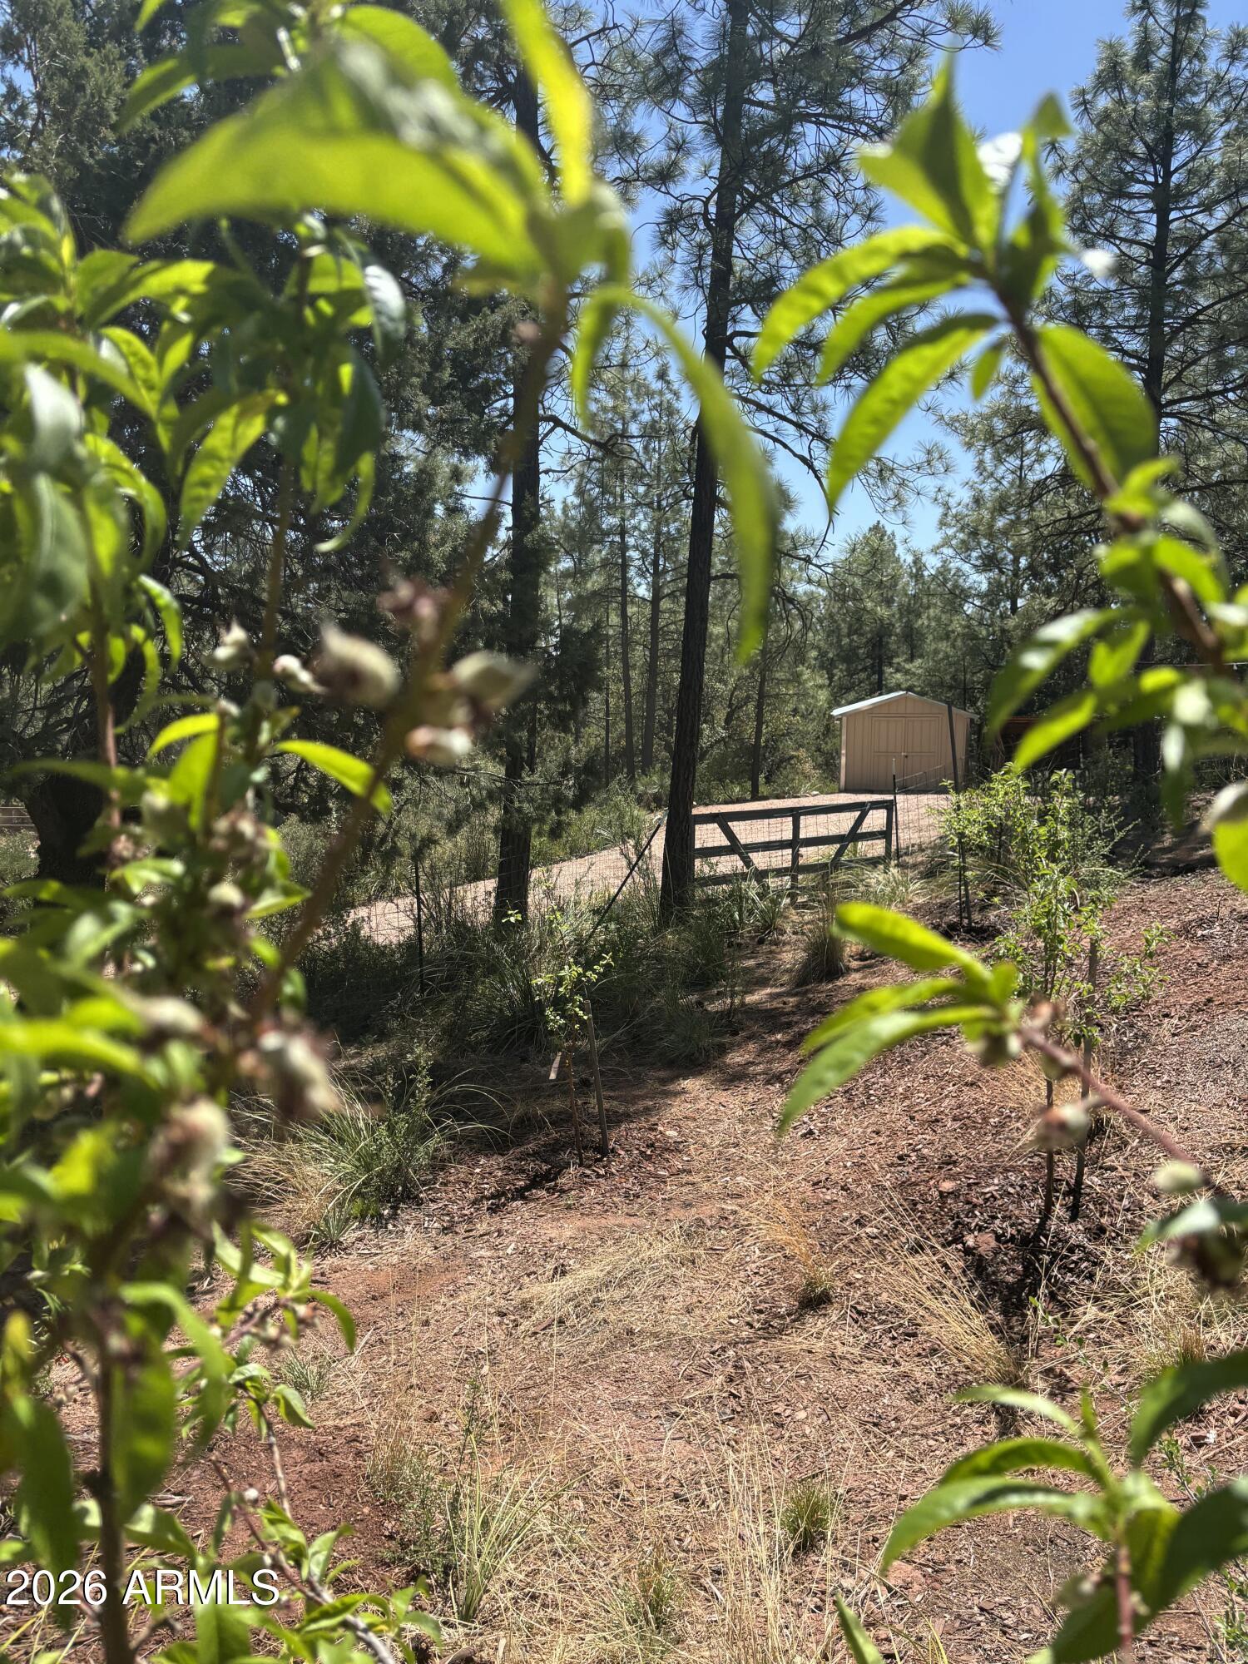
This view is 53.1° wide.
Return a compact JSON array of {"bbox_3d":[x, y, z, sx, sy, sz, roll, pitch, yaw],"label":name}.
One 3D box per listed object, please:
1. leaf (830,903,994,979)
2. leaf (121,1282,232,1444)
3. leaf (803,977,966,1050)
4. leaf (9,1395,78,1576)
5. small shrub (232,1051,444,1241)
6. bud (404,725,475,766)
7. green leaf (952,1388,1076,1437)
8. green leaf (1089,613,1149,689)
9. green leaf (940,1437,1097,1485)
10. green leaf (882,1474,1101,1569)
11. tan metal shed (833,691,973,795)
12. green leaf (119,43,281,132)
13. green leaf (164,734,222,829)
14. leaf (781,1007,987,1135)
[{"bbox_3d":[0.105,0.041,0.460,0.060,0.018,0.018,22,0,0],"label":"leaf"},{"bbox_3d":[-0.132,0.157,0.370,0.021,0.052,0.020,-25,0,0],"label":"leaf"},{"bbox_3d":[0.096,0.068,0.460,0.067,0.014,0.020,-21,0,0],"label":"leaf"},{"bbox_3d":[-0.190,0.216,0.410,0.017,0.063,0.014,-11,0,0],"label":"leaf"},{"bbox_3d":[-1.284,1.444,5.700,0.880,0.740,0.800,2,5,0],"label":"small shrub"},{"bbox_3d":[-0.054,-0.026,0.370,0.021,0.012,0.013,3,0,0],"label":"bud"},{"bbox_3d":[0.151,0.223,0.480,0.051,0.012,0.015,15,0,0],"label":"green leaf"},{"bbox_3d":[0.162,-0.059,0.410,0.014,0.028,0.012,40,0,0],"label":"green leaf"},{"bbox_3d":[0.151,0.241,0.480,0.062,0.017,0.020,1,6,0],"label":"green leaf"},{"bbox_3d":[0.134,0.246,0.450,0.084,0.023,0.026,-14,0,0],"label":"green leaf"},{"bbox_3d":[7.245,-2.357,32.724,3.500,2.500,3.600,2,5,9],"label":"tan metal shed"},{"bbox_3d":[-0.186,-0.328,0.550,0.080,0.019,0.021,-25,0,0],"label":"green leaf"},{"bbox_3d":[-0.172,-0.021,0.500,0.016,0.040,0.015,22,0,0],"label":"green leaf"},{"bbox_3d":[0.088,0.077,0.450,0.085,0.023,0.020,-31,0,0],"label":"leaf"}]

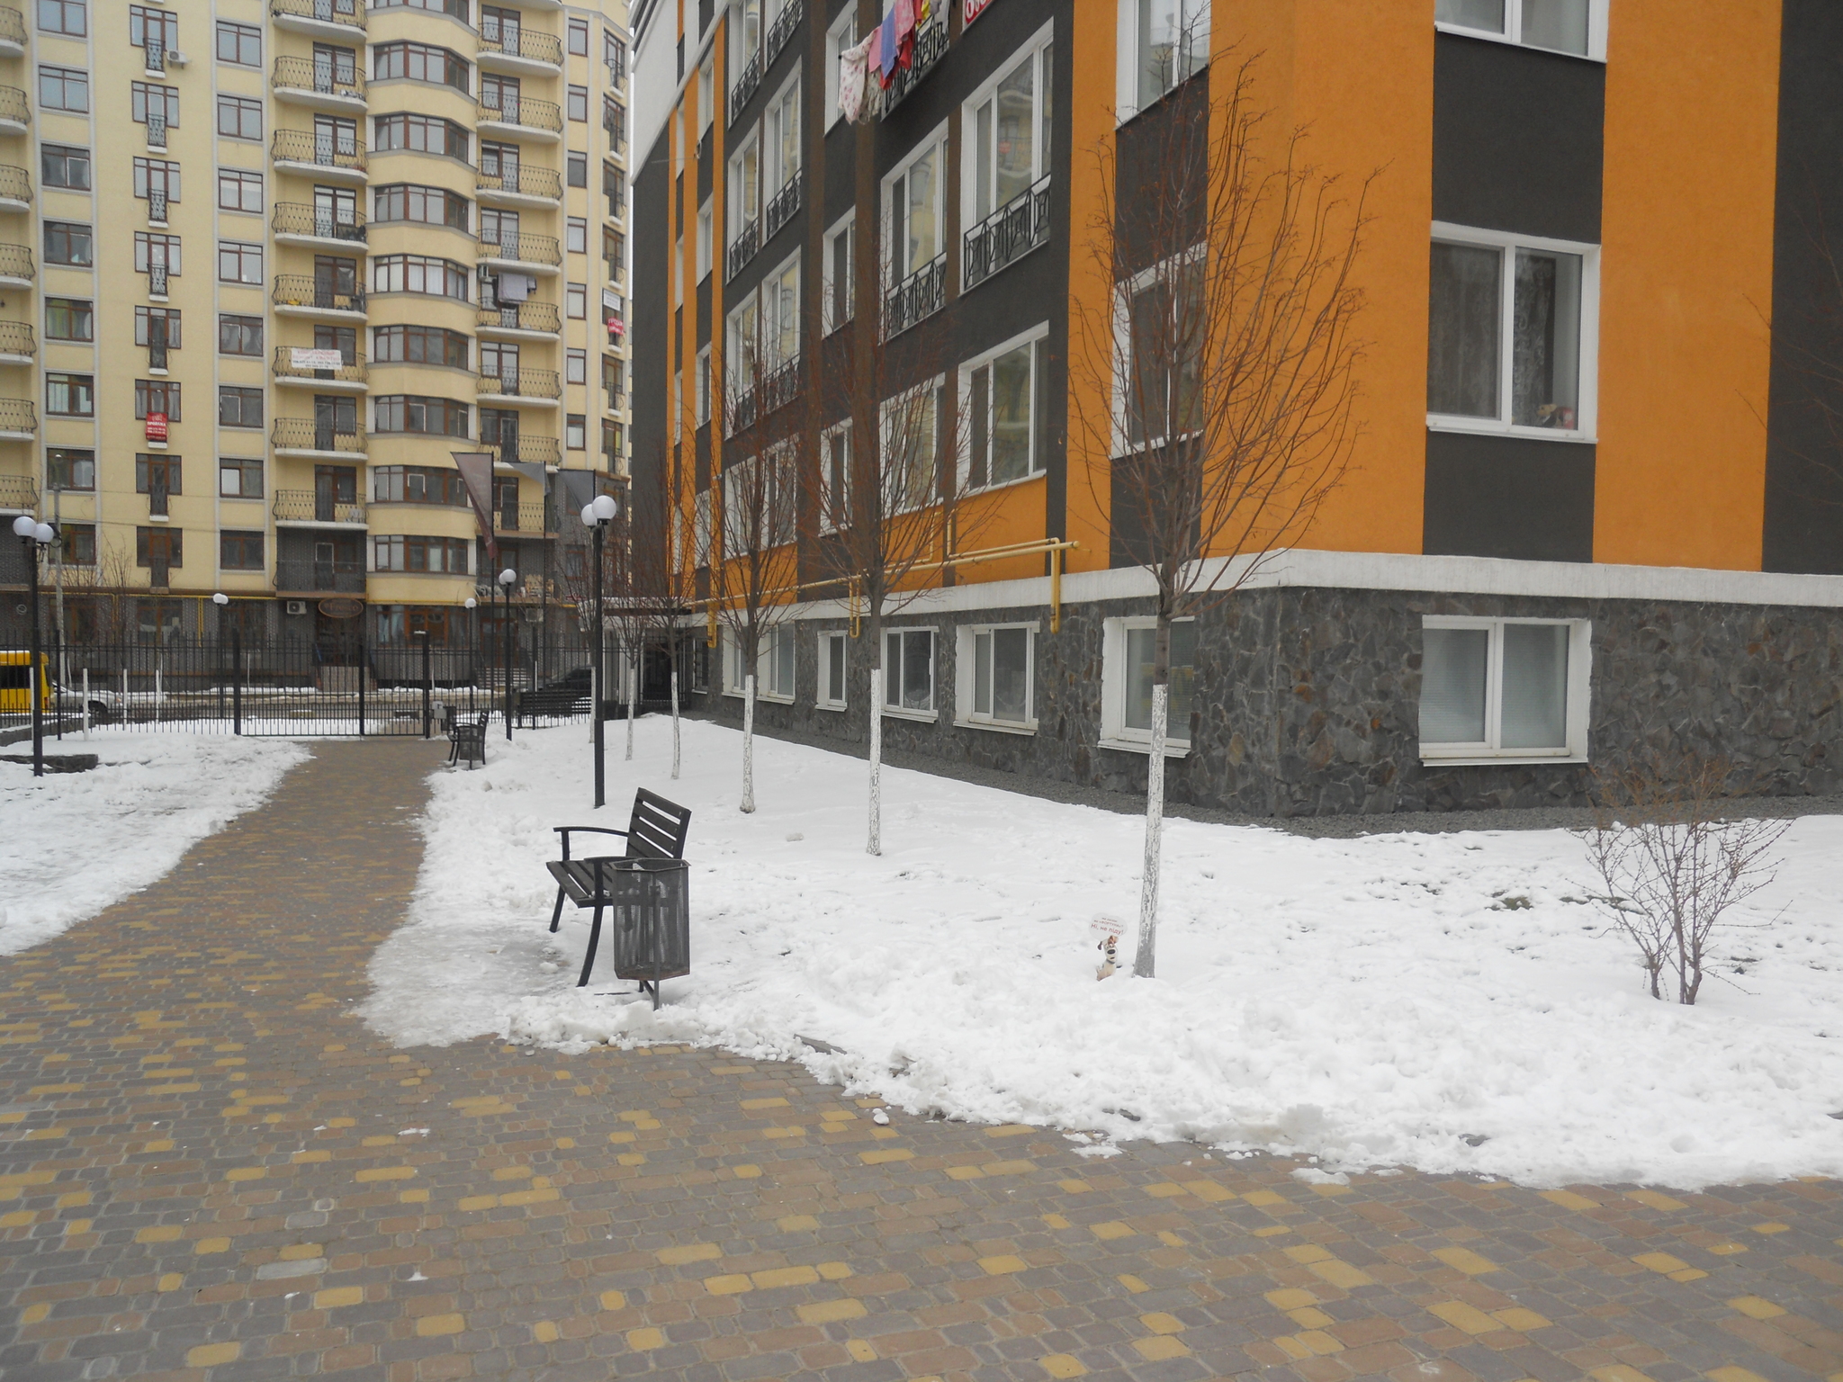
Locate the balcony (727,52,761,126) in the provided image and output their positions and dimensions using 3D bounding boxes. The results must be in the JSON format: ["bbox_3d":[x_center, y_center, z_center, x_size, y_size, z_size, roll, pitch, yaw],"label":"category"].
[{"bbox_3d":[-3.167,-10.803,26.787,0.200,0.593,2.344,0,1,-20],"label":"balcony"}]

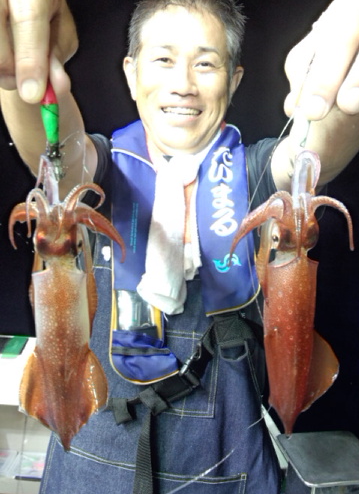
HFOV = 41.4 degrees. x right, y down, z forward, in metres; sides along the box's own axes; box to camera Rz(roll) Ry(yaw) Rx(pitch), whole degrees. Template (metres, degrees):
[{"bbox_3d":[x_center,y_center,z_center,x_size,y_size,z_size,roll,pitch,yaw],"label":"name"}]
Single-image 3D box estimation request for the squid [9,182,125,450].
[{"bbox_3d":[-0.083,0.056,0.350,0.083,0.203,0.055,-1,10,-7],"label":"squid"}]

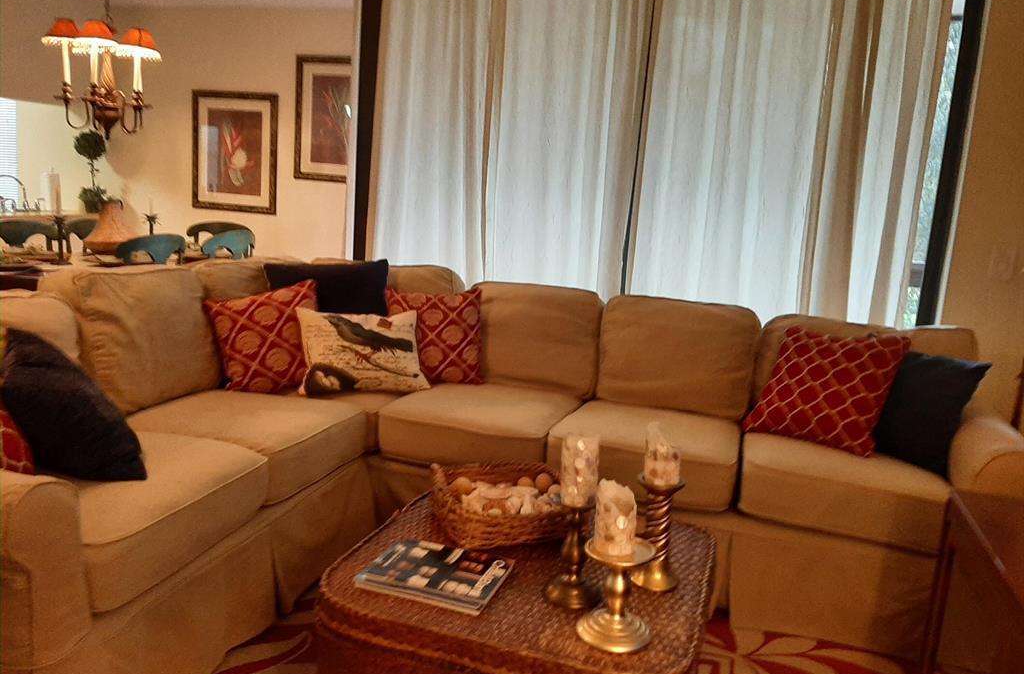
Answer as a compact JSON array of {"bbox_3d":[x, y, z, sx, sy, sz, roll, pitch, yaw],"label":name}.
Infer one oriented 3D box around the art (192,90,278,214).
[{"bbox_3d":[-2.058,-1.368,5.710,0.715,0.865,0.035,7,10,14],"label":"art"}]

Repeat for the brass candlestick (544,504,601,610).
[{"bbox_3d":[0.129,0.430,1.569,0.116,0.208,0.116,4,9,0],"label":"brass candlestick"}]

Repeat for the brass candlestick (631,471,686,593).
[{"bbox_3d":[0.315,0.416,1.654,0.104,0.232,0.104,4,9,0],"label":"brass candlestick"}]

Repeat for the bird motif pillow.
[{"bbox_3d":[-0.529,0.058,2.720,0.460,0.320,0.130,1,-15,-19],"label":"bird motif pillow"}]

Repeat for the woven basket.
[{"bbox_3d":[-0.015,0.410,1.929,0.350,0.110,0.295,1,10,-17],"label":"woven basket"}]

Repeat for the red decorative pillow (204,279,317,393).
[{"bbox_3d":[-0.930,0.006,2.880,0.380,0.370,0.130,-11,-7,-19],"label":"red decorative pillow"}]

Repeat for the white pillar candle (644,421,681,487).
[{"bbox_3d":[0.320,0.246,1.642,0.077,0.132,0.077,7,10,14],"label":"white pillar candle"}]

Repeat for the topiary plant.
[{"bbox_3d":[-3.039,-1.185,5.559,0.240,0.570,0.240,7,10,14],"label":"topiary plant"}]

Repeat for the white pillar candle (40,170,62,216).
[{"bbox_3d":[-3.154,-0.993,5.268,0.145,0.290,0.145,7,10,14],"label":"white pillar candle"}]

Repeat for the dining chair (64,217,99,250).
[{"bbox_3d":[-3.072,-0.467,5.717,0.530,0.810,0.520,12,12,41],"label":"dining chair"}]

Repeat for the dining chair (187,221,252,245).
[{"bbox_3d":[-2.015,-0.265,5.098,0.520,0.910,0.530,7,10,14],"label":"dining chair"}]

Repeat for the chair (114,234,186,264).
[{"bbox_3d":[-2.033,-0.082,3.990,0.530,0.910,0.520,7,10,14],"label":"chair"}]

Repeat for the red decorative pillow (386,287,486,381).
[{"bbox_3d":[-0.290,-0.002,2.880,0.420,0.400,0.130,-1,-7,-30],"label":"red decorative pillow"}]

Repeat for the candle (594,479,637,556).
[{"bbox_3d":[0.195,0.336,1.441,0.077,0.122,0.077,4,9,0],"label":"candle"}]

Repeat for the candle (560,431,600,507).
[{"bbox_3d":[0.136,0.266,1.542,0.076,0.126,0.076,4,9,0],"label":"candle"}]

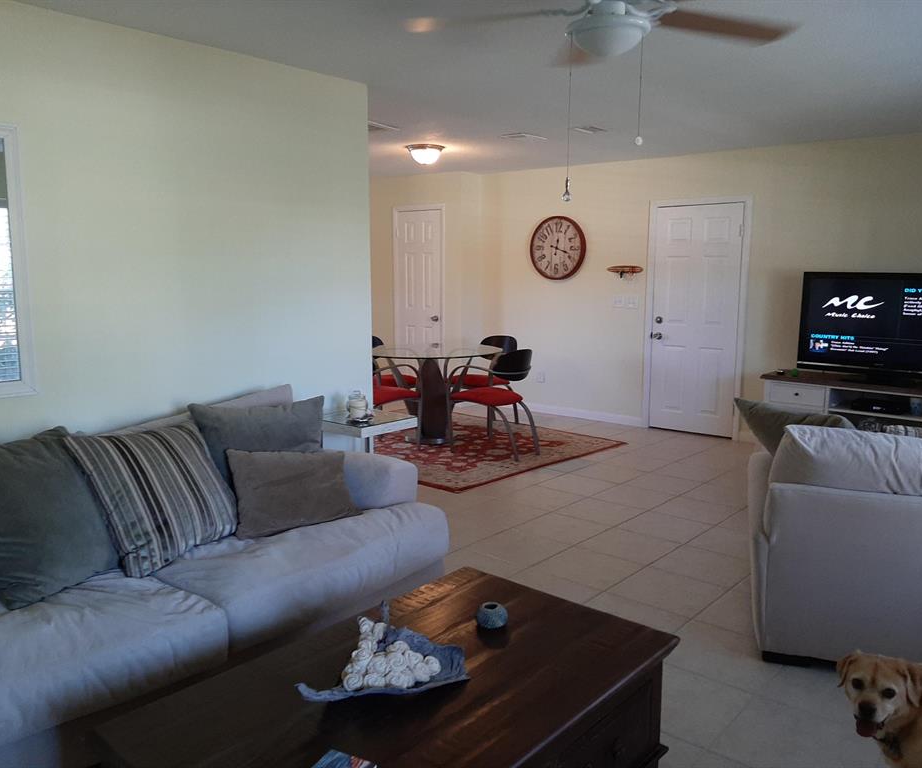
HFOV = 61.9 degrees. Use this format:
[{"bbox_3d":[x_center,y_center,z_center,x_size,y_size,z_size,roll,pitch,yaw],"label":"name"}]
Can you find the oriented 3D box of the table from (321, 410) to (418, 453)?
[{"bbox_3d":[-0.523,0.503,4.312,0.410,0.630,0.430,8,11,40],"label":"table"}]

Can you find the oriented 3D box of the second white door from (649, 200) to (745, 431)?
[{"bbox_3d":[2.083,-0.566,6.836,0.800,2.020,0.050,8,11,40],"label":"second white door"}]

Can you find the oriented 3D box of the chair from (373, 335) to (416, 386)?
[{"bbox_3d":[-0.733,-0.008,6.987,0.640,0.840,0.530,8,11,40],"label":"chair"}]

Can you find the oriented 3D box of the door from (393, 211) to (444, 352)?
[{"bbox_3d":[-0.444,-0.859,8.503,0.670,2.050,0.050,8,11,40],"label":"door"}]

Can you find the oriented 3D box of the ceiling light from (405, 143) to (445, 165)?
[{"bbox_3d":[-0.277,-1.857,6.202,0.330,0.150,0.330,0,9,0],"label":"ceiling light"}]

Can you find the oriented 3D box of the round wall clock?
[{"bbox_3d":[0.967,-1.344,7.647,0.625,0.625,0.055,8,11,40],"label":"round wall clock"}]

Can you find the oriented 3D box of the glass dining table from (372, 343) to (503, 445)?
[{"bbox_3d":[-0.269,0.096,6.556,1.210,0.770,1.210,0,9,0],"label":"glass dining table"}]

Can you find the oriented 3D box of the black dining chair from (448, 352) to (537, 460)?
[{"bbox_3d":[0.313,0.137,6.113,0.640,0.830,0.530,8,11,40],"label":"black dining chair"}]

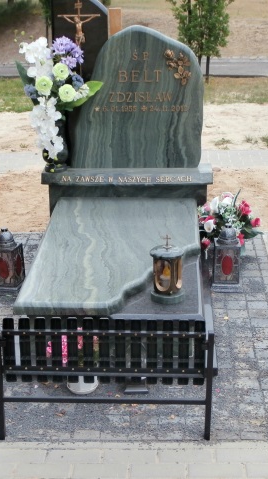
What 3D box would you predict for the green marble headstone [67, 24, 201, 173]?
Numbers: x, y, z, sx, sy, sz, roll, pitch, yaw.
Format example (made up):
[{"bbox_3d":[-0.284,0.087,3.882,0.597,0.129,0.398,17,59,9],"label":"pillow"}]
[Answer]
[{"bbox_3d":[0.020,-0.796,4.872,0.745,0.793,0.085,0,19,1],"label":"green marble headstone"}]

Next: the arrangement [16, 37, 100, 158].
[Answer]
[{"bbox_3d":[-0.408,-0.755,4.759,0.460,0.694,0.300,0,19,0],"label":"arrangement"}]

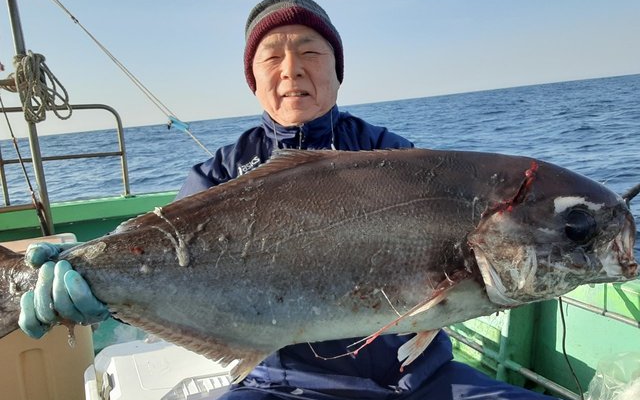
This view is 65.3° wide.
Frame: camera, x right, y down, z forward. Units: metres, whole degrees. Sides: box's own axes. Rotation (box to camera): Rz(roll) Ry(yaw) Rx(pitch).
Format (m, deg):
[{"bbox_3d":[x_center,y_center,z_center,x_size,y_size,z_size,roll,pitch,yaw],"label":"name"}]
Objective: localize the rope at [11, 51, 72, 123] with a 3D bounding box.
[{"bbox_3d":[-1.283,-0.523,2.300,0.250,0.330,0.170,-9,11,-14],"label":"rope"}]

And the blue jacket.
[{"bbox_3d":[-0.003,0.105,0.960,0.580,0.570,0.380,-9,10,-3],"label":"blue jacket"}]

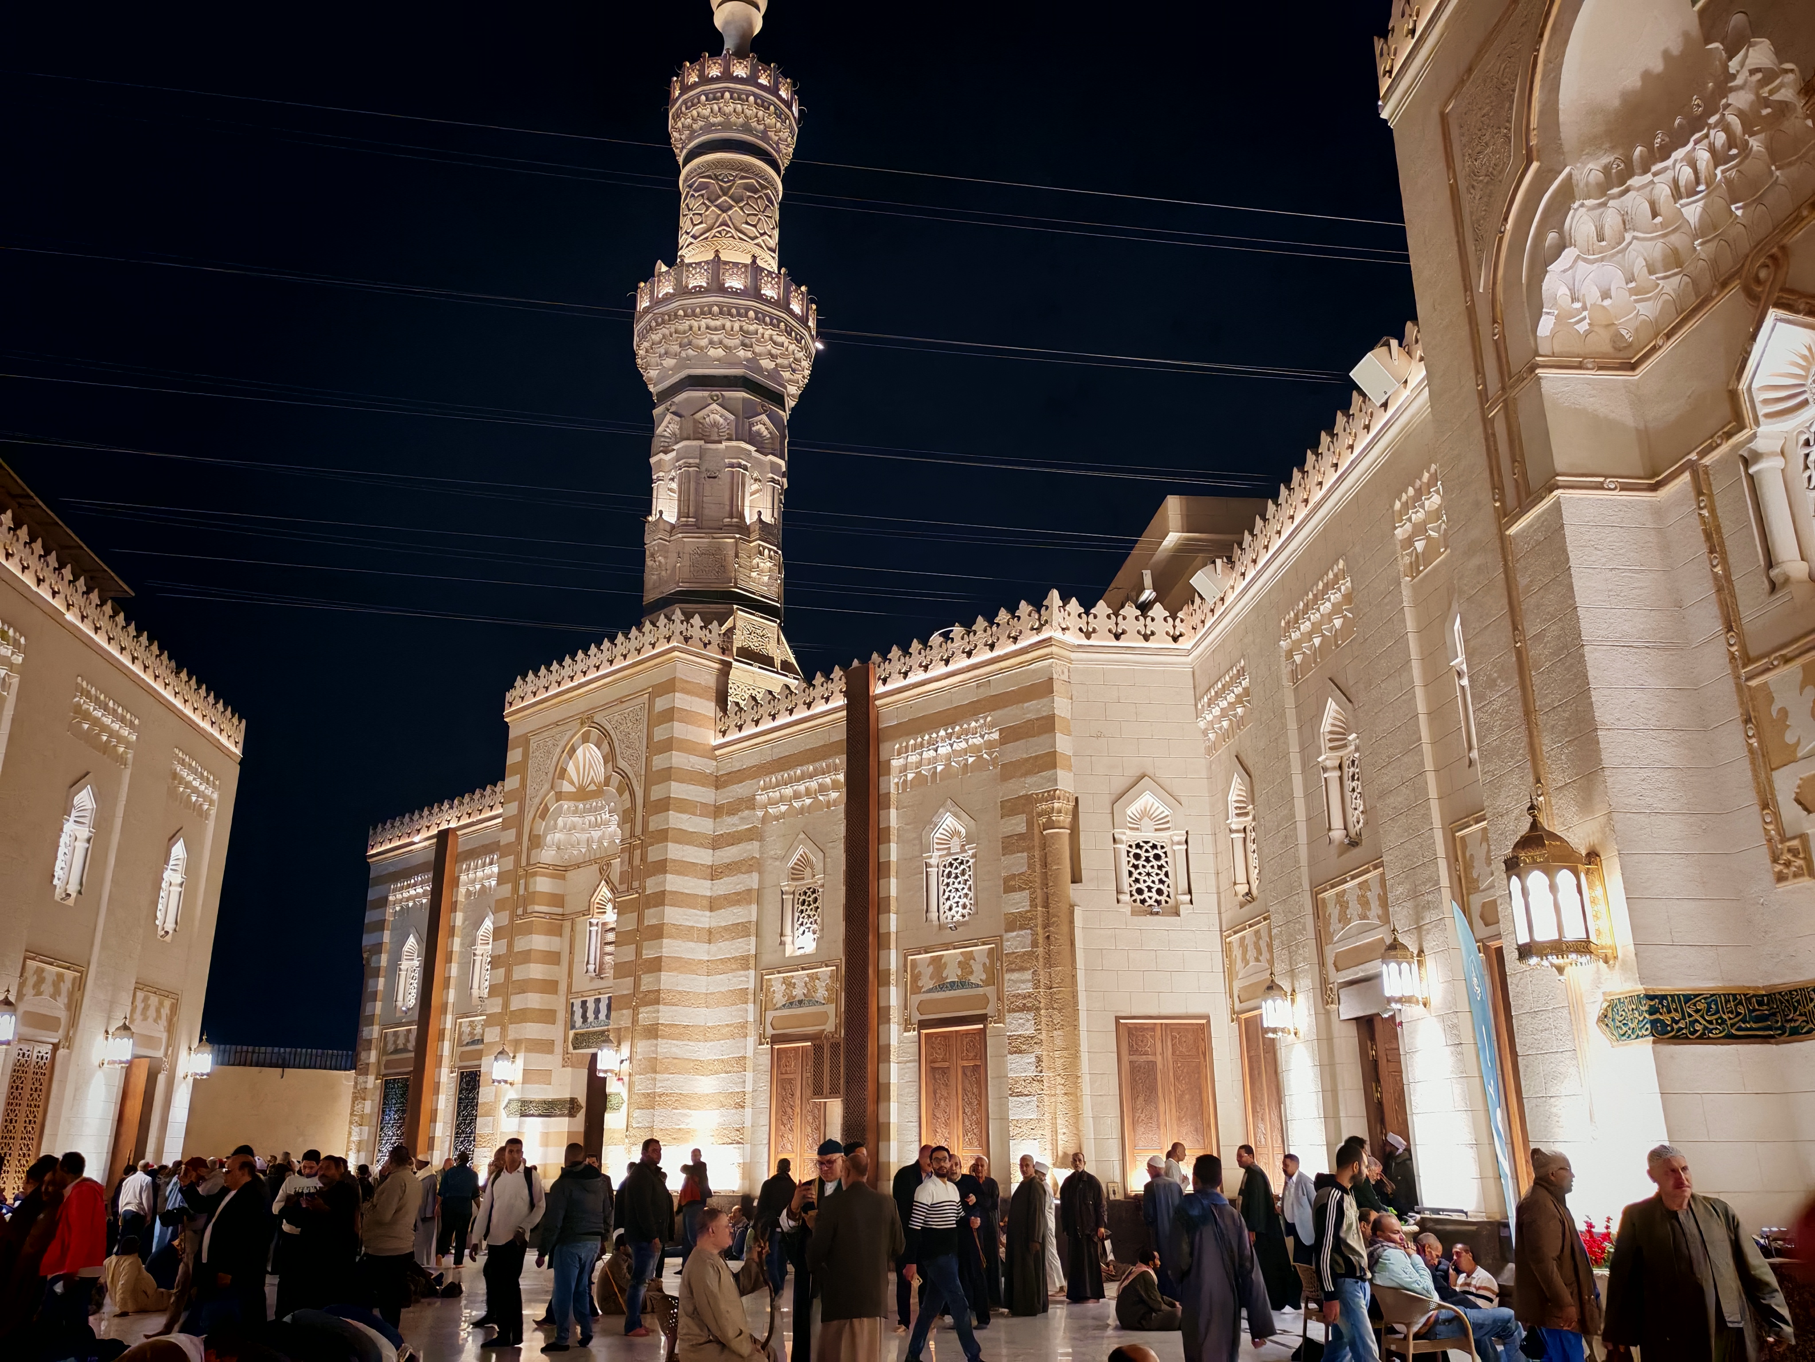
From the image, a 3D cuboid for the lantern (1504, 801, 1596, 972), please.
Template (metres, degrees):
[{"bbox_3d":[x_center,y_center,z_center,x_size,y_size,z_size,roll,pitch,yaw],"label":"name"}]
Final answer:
[{"bbox_3d":[4.763,1.521,10.542,0.600,1.360,0.600,2,-19,-6],"label":"lantern"}]

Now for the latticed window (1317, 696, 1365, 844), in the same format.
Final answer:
[{"bbox_3d":[5.267,1.079,17.027,0.263,2.035,1.164,2,-19,-6],"label":"latticed window"}]

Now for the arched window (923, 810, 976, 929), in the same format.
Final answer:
[{"bbox_3d":[0.772,3.268,24.297,1.220,2.020,0.250,-18,-25,42],"label":"arched window"}]

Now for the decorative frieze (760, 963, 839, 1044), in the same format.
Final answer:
[{"bbox_3d":[-1.884,5.550,24.457,2.095,1.265,0.152,-18,-25,42],"label":"decorative frieze"}]

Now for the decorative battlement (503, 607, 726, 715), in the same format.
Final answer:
[{"bbox_3d":[-6.574,-0.199,31.845,6.600,0.830,1.500,-18,-25,42],"label":"decorative battlement"}]

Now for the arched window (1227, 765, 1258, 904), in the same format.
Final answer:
[{"bbox_3d":[4.889,2.227,20.455,0.263,2.035,1.164,2,-19,-6],"label":"arched window"}]

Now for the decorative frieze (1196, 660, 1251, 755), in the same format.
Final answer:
[{"bbox_3d":[4.707,0.442,20.924,0.253,0.860,2.176,2,-19,-6],"label":"decorative frieze"}]

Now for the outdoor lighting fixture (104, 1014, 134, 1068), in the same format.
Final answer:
[{"bbox_3d":[-12.541,5.744,22.541,0.425,0.790,0.385,2,-19,-6],"label":"outdoor lighting fixture"}]

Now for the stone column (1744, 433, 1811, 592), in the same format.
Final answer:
[{"bbox_3d":[6.239,-1.187,10.040,0.300,1.140,0.300,2,-19,-6],"label":"stone column"}]

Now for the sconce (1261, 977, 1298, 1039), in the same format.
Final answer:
[{"bbox_3d":[4.623,4.061,17.665,0.425,0.779,0.385,2,-19,-6],"label":"sconce"}]

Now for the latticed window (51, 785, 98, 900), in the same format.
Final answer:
[{"bbox_3d":[-12.873,2.448,21.835,0.263,1.903,1.134,2,-19,-6],"label":"latticed window"}]

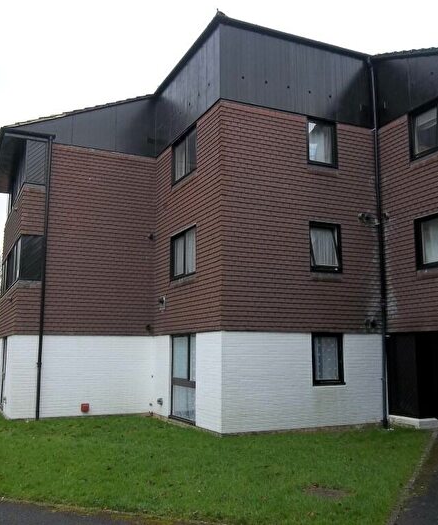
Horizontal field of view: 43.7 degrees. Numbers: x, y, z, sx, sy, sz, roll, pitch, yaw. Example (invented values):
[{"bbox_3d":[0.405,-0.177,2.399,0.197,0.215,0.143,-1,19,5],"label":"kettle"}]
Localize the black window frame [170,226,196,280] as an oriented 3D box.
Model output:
[{"bbox_3d":[-0.869,-0.201,13.876,0.100,1.169,1.709,4,-9,-25],"label":"black window frame"}]

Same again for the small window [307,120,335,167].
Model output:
[{"bbox_3d":[2.513,-2.908,13.364,0.872,1.164,0.100,4,-9,-25],"label":"small window"}]

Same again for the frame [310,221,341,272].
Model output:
[{"bbox_3d":[2.540,-0.347,12.933,0.872,1.178,0.160,4,-9,-25],"label":"frame"}]

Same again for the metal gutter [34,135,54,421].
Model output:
[{"bbox_3d":[-4.590,0.280,14.425,0.100,7.560,0.100,4,-9,-25],"label":"metal gutter"}]

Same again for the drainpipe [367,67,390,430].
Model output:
[{"bbox_3d":[3.997,-0.741,13.628,0.100,9.334,0.100,4,-9,-25],"label":"drainpipe"}]

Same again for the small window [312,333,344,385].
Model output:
[{"bbox_3d":[2.517,2.237,12.608,0.872,1.173,0.100,4,-9,-25],"label":"small window"}]

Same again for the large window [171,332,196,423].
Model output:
[{"bbox_3d":[-0.867,2.800,13.435,0.100,2.000,1.709,4,-9,-25],"label":"large window"}]

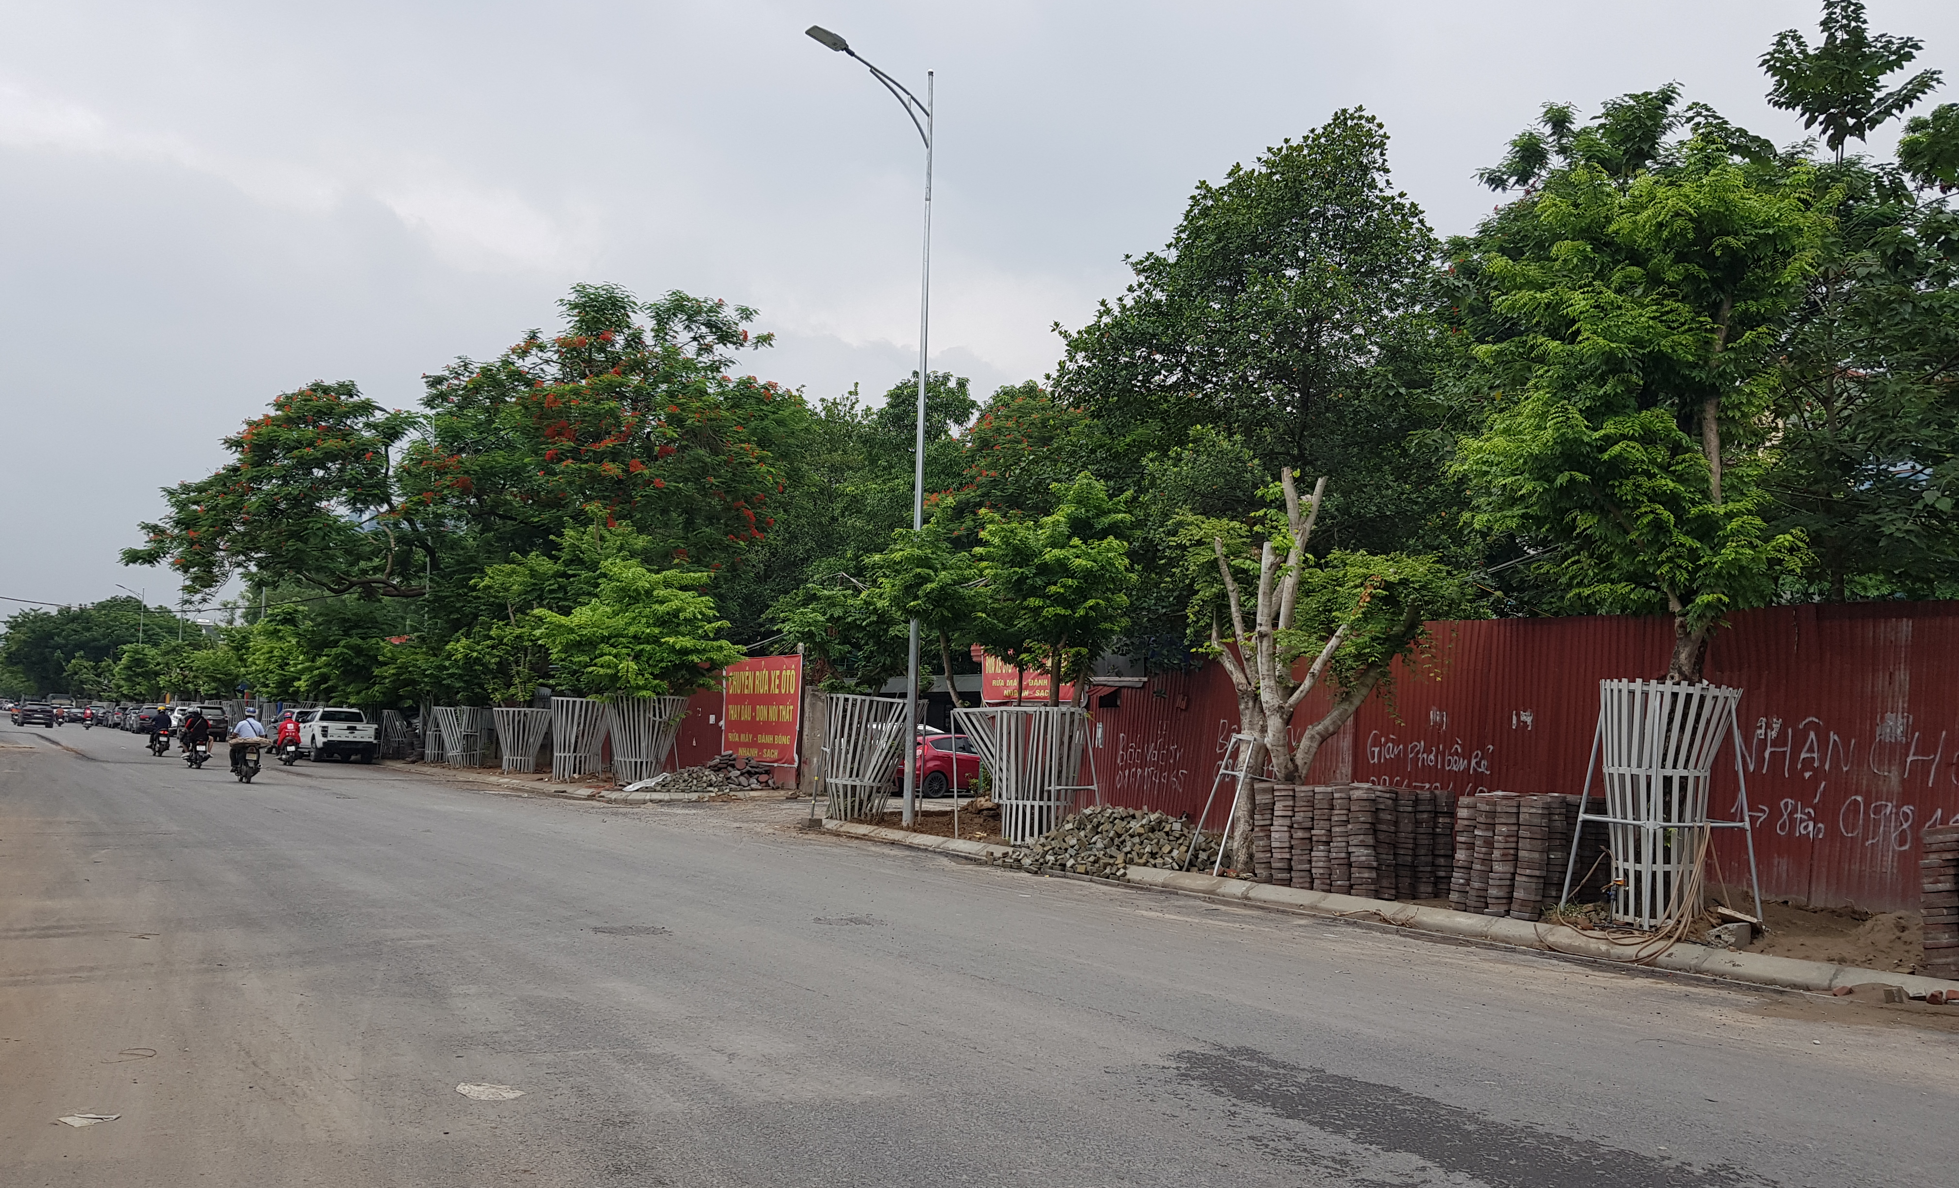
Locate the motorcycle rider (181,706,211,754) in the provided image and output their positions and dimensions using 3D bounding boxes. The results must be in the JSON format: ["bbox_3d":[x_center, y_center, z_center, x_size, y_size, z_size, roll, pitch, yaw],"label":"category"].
[{"bbox_3d":[-21.836,3.829,41.077,0.750,1.310,0.800,5,-6,-33],"label":"motorcycle rider"}]

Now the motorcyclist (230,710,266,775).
[{"bbox_3d":[-15.827,3.267,31.800,0.750,1.620,1.750,5,-6,-33],"label":"motorcyclist"}]

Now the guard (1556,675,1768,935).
[{"bbox_3d":[6.014,1.812,13.098,1.500,2.100,1.500,5,-6,-33],"label":"guard"}]

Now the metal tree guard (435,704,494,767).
[{"bbox_3d":[-14.700,4.035,42.000,1.750,1.790,1.650,5,-6,-34],"label":"metal tree guard"}]

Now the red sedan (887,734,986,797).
[{"bbox_3d":[0.050,4.123,35.400,4.050,1.470,1.730,4,-6,-22],"label":"red sedan"}]

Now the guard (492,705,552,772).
[{"bbox_3d":[-12.415,3.973,40.082,1.500,1.750,1.500,5,-6,-33],"label":"guard"}]

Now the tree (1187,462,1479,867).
[{"bbox_3d":[3.675,0.890,15.600,3.100,4.170,2.700,5,-6,-34],"label":"tree"}]

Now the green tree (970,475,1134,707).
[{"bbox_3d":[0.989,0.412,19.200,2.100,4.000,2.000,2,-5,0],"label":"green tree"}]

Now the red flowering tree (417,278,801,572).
[{"bbox_3d":[-11.445,-2.199,46.211,11.500,15.250,11.500,5,-6,-33],"label":"red flowering tree"}]

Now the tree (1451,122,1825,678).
[{"bbox_3d":[6.086,-0.783,13.543,3.300,7.350,3.300,5,-6,-33],"label":"tree"}]

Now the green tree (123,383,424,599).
[{"bbox_3d":[-25.137,-0.968,53.624,10.500,13.380,10.500,5,-6,-33],"label":"green tree"}]

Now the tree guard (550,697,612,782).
[{"bbox_3d":[-9.690,3.540,35.893,1.400,2.000,1.400,5,-6,-33],"label":"tree guard"}]

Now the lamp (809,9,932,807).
[{"bbox_3d":[-1.794,-2.557,22.413,2.420,12.080,0.400,5,-6,-33],"label":"lamp"}]

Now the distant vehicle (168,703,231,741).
[{"bbox_3d":[-40.616,6.808,77.515,1.880,1.760,4.700,5,-6,-33],"label":"distant vehicle"}]

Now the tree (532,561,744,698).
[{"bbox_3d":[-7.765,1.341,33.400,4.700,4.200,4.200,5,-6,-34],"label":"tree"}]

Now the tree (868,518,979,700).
[{"bbox_3d":[-0.643,1.150,20.506,1.800,4.410,1.800,2,-5,0],"label":"tree"}]

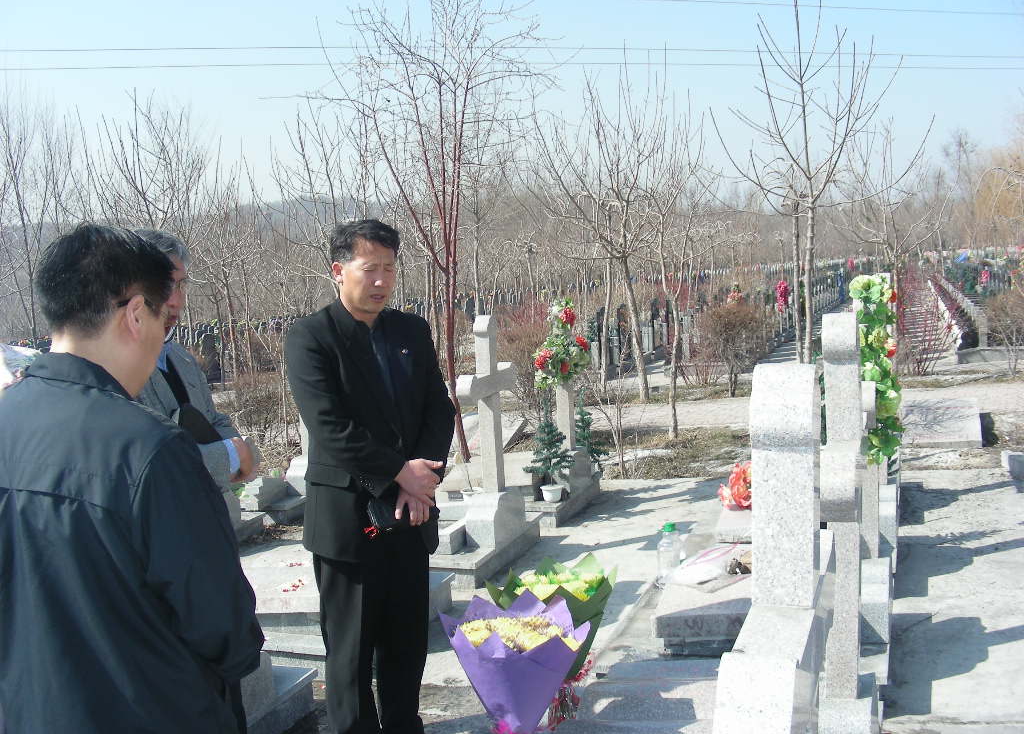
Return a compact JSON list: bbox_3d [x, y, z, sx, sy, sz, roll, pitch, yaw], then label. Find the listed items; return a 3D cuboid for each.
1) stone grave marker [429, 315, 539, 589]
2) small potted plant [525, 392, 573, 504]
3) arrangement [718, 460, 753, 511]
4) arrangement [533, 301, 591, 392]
[{"bbox_3d":[-0.223,0.361,5.607,0.400,1.225,0.900,-1,6,20],"label":"stone grave marker"},{"bbox_3d":[0.211,0.443,6.290,0.280,0.615,0.270,-3,6,0],"label":"small potted plant"},{"bbox_3d":[1.200,0.615,5.840,0.280,0.250,0.250,-2,6,11],"label":"arrangement"},{"bbox_3d":[0.290,-0.130,6.530,0.340,0.530,0.330,-3,6,3],"label":"arrangement"}]

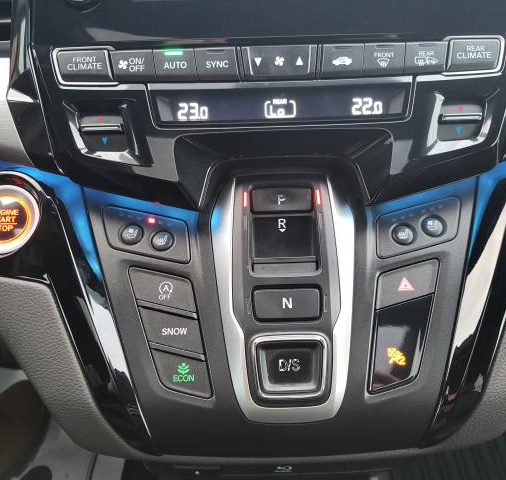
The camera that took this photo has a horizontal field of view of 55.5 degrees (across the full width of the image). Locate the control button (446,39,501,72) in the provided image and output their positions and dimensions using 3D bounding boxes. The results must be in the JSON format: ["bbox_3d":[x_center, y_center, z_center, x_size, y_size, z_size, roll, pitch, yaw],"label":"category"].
[{"bbox_3d":[0.127,-0.107,0.281,0.028,0.018,0.012,-2,14,0],"label":"control button"}]

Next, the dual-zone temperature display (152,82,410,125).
[{"bbox_3d":[0.018,-0.081,0.285,0.146,0.023,0.010,-2,14,0],"label":"dual-zone temperature display"}]

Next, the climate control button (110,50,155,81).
[{"bbox_3d":[-0.068,-0.101,0.280,0.024,0.018,0.010,-2,14,0],"label":"climate control button"}]

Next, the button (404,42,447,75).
[{"bbox_3d":[0.099,-0.105,0.280,0.023,0.016,0.010,-2,14,0],"label":"button"}]

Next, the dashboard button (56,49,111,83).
[{"bbox_3d":[-0.096,-0.101,0.281,0.028,0.017,0.012,-2,14,0],"label":"dashboard button"}]

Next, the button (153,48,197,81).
[{"bbox_3d":[-0.044,-0.101,0.280,0.023,0.018,0.010,-2,14,0],"label":"button"}]

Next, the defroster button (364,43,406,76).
[{"bbox_3d":[0.076,-0.105,0.280,0.023,0.017,0.010,-2,14,0],"label":"defroster button"}]

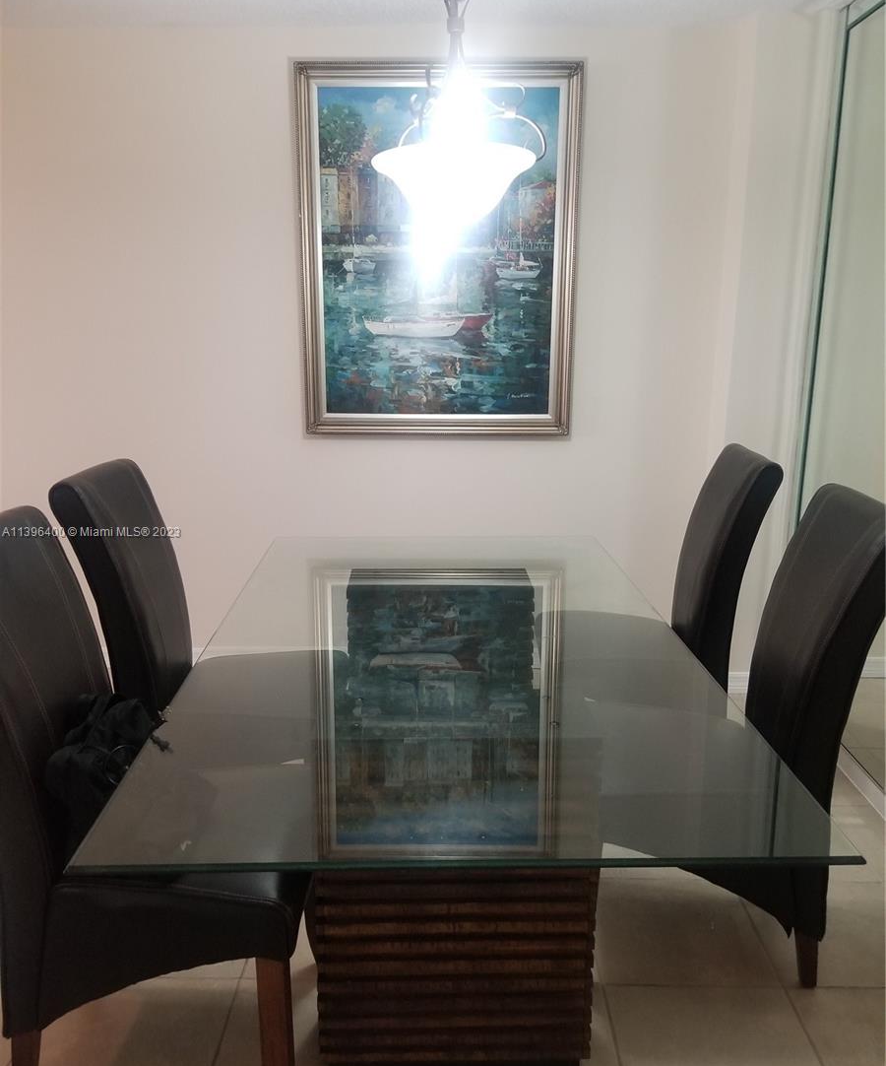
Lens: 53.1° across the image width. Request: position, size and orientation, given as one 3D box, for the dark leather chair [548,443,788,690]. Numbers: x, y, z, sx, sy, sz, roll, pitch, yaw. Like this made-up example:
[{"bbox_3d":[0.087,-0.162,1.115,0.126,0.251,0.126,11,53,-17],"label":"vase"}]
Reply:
[{"bbox_3d":[0.631,0.273,2.783,0.620,1.060,0.460,1,14,2],"label":"dark leather chair"}]

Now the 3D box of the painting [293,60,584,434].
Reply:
[{"bbox_3d":[-0.018,-1.034,3.326,1.036,1.340,0.050,1,14,1],"label":"painting"}]

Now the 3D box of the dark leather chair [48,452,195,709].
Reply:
[{"bbox_3d":[-0.597,0.358,2.394,0.640,1.060,0.460,0,14,-2],"label":"dark leather chair"}]

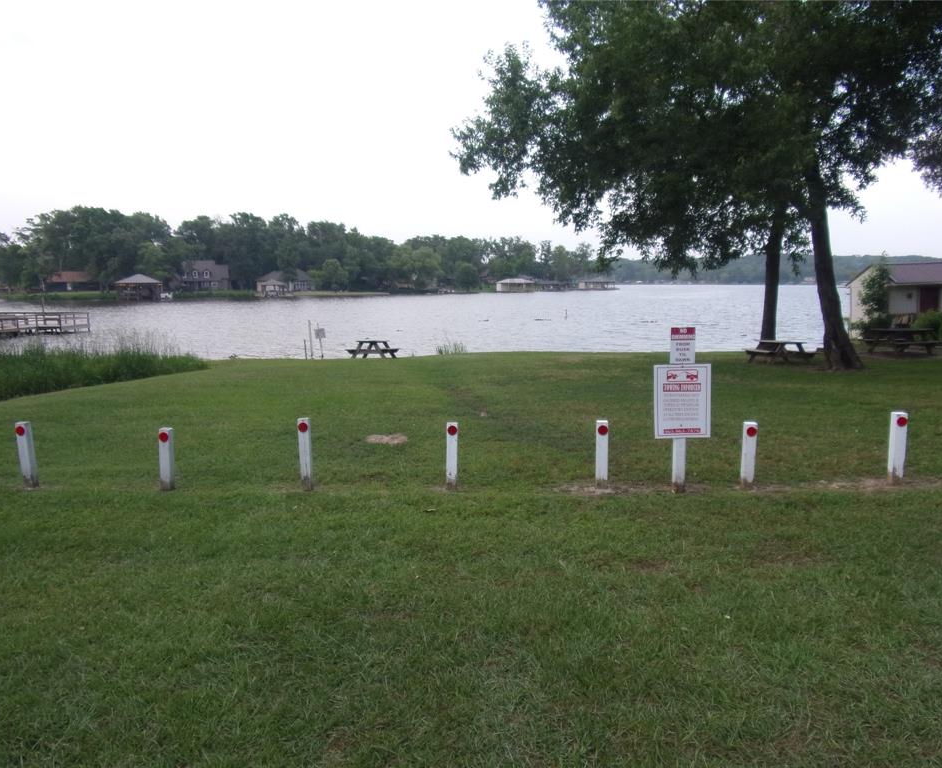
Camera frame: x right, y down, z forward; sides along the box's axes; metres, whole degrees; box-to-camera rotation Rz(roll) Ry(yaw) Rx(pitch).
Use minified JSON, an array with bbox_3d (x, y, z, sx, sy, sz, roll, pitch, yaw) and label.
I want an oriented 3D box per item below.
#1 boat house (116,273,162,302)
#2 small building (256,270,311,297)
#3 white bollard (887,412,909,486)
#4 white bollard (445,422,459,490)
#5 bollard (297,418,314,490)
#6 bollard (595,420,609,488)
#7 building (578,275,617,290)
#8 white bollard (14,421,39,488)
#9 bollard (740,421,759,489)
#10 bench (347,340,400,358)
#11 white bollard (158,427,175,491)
[{"bbox_3d":[-60.542,-17.742,130.000,7.260,4.635,6.534,-4,9,-22],"label":"boat house"},{"bbox_3d":[-46.479,-24.913,176.000,12.500,5.900,9.000,-4,9,-23],"label":"small building"},{"bbox_3d":[3.393,0.513,5.650,0.092,0.581,0.092,0,8,2],"label":"white bollard"},{"bbox_3d":[-0.150,0.594,5.820,0.092,0.547,0.092,1,8,2],"label":"white bollard"},{"bbox_3d":[-1.348,0.576,5.837,0.092,0.593,0.092,-1,8,0],"label":"bollard"},{"bbox_3d":[1.071,0.577,5.835,0.092,0.563,0.092,-1,8,0],"label":"bollard"},{"bbox_3d":[46.379,-36.837,260.000,13.055,4.831,8.486,0,8,0],"label":"building"},{"bbox_3d":[-3.716,0.595,5.950,0.092,0.550,0.092,-2,8,2],"label":"white bollard"},{"bbox_3d":[2.240,0.572,5.720,0.092,0.529,0.092,1,8,2],"label":"bollard"},{"bbox_3d":[-4.091,-1.434,29.958,1.600,0.750,1.830,2,9,17],"label":"bench"},{"bbox_3d":[-2.494,0.616,5.831,0.092,0.516,0.092,1,8,0],"label":"white bollard"}]

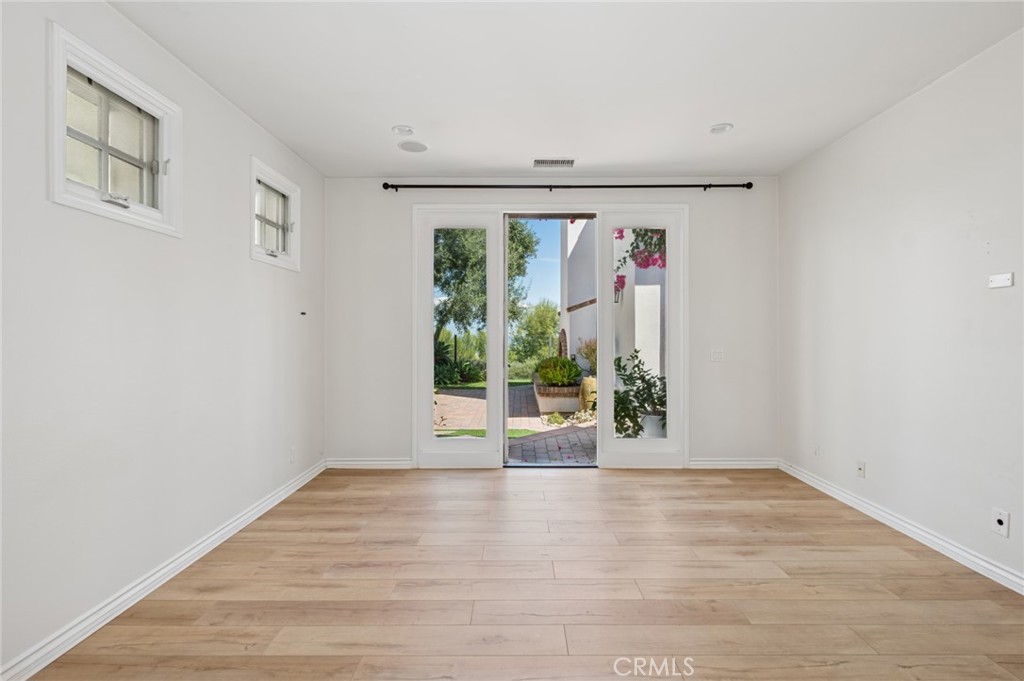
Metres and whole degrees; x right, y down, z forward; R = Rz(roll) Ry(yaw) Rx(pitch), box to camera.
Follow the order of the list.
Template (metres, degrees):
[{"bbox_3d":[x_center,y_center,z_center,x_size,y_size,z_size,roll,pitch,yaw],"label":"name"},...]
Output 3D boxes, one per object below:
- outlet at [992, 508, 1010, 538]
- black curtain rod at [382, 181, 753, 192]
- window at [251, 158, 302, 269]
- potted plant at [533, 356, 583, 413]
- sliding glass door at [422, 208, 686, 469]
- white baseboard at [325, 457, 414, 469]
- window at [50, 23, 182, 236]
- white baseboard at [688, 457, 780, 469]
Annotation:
[{"bbox_3d":[2.418,0.904,2.253,0.010,0.117,0.074,0,1,1],"label":"outlet"},{"bbox_3d":[0.498,-1.392,4.138,3.352,0.089,0.100,0,1,1],"label":"black curtain rod"},{"bbox_3d":[-1.781,-0.906,3.410,0.100,0.704,0.698,0,1,1],"label":"window"},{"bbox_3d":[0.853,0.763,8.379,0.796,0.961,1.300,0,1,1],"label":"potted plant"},{"bbox_3d":[0.361,-0.031,4.253,2.545,2.456,0.130,0,1,1],"label":"sliding glass door"},{"bbox_3d":[-1.329,1.148,4.259,0.812,0.100,0.020,0,1,1],"label":"white baseboard"},{"bbox_3d":[-1.806,-0.894,2.097,0.100,0.705,0.701,0,1,1],"label":"window"},{"bbox_3d":[2.051,1.148,4.196,0.814,0.100,0.020,0,1,1],"label":"white baseboard"}]

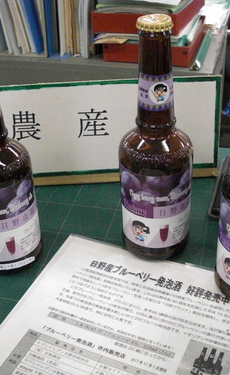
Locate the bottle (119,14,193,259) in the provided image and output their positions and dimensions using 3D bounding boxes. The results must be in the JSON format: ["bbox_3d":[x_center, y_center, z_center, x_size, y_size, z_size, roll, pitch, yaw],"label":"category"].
[{"bbox_3d":[0.036,-0.039,0.469,0.065,0.224,0.065,-2,34,1],"label":"bottle"}]

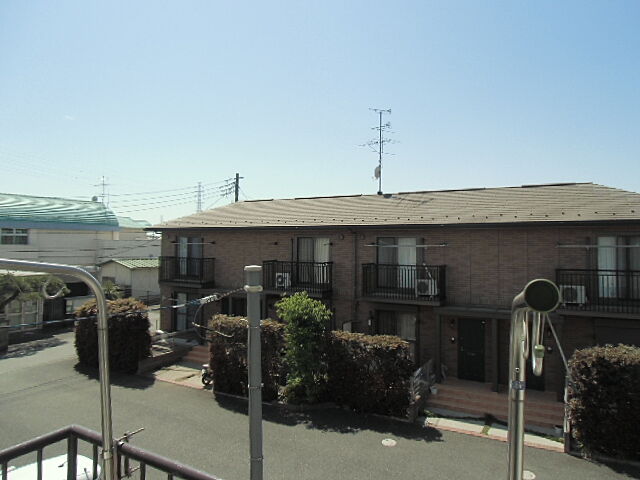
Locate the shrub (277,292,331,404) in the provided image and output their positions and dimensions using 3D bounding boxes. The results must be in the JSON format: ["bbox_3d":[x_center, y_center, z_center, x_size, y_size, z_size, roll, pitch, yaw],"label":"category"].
[{"bbox_3d":[-0.570,3.580,15.550,1.700,3.600,1.500,0,0,25],"label":"shrub"}]

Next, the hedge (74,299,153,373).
[{"bbox_3d":[-9.100,4.030,19.600,3.200,2.750,1.500,0,0,28],"label":"hedge"}]

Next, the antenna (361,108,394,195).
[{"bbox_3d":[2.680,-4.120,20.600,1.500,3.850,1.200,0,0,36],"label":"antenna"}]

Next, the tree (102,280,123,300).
[{"bbox_3d":[-16.600,4.300,35.500,1.800,2.300,1.800,0,0,25],"label":"tree"}]

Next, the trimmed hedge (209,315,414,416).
[{"bbox_3d":[-0.480,4.100,15.200,7.150,2.450,1.200,0,0,25],"label":"trimmed hedge"}]

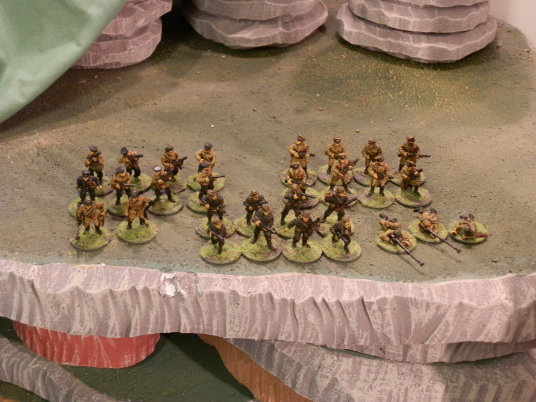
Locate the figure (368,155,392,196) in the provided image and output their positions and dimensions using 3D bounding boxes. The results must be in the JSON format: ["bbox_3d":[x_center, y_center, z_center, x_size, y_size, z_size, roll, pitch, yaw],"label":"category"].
[{"bbox_3d":[0.075,-0.017,0.628,0.015,0.030,0.012,-6,33,-13],"label":"figure"}]

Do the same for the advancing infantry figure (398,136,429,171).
[{"bbox_3d":[0.103,-0.034,0.667,0.020,0.029,0.014,-8,32,-17],"label":"advancing infantry figure"}]

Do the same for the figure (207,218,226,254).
[{"bbox_3d":[-0.031,0.019,0.573,0.013,0.024,0.015,-3,31,-9],"label":"figure"}]

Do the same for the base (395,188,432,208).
[{"bbox_3d":[0.099,-0.003,0.637,0.025,0.003,0.025,2,32,0],"label":"base"}]

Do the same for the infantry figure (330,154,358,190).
[{"bbox_3d":[0.052,-0.019,0.637,0.018,0.028,0.012,-3,31,-7],"label":"infantry figure"}]

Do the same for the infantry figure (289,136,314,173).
[{"bbox_3d":[0.023,-0.032,0.655,0.015,0.031,0.013,-8,31,-15],"label":"infantry figure"}]

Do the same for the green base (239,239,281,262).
[{"bbox_3d":[-0.004,0.030,0.581,0.025,0.003,0.025,1,30,0],"label":"green base"}]

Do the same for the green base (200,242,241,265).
[{"bbox_3d":[-0.029,0.031,0.577,0.025,0.003,0.025,1,30,0],"label":"green base"}]

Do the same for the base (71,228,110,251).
[{"bbox_3d":[-0.110,0.023,0.586,0.025,0.002,0.025,2,30,0],"label":"base"}]

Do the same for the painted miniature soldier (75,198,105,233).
[{"bbox_3d":[-0.110,0.009,0.585,0.018,0.024,0.013,-5,30,-11],"label":"painted miniature soldier"}]

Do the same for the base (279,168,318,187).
[{"bbox_3d":[0.022,-0.016,0.654,0.025,0.003,0.025,2,32,0],"label":"base"}]

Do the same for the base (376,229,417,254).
[{"bbox_3d":[0.080,0.025,0.592,0.025,0.003,0.025,2,32,0],"label":"base"}]

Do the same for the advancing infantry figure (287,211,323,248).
[{"bbox_3d":[0.023,0.017,0.577,0.021,0.026,0.013,-1,31,-4],"label":"advancing infantry figure"}]

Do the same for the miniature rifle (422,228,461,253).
[{"bbox_3d":[0.107,0.023,0.589,0.002,0.004,0.034,-20,37,-31],"label":"miniature rifle"}]

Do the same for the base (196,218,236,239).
[{"bbox_3d":[-0.033,0.017,0.602,0.025,0.002,0.025,2,30,0],"label":"base"}]

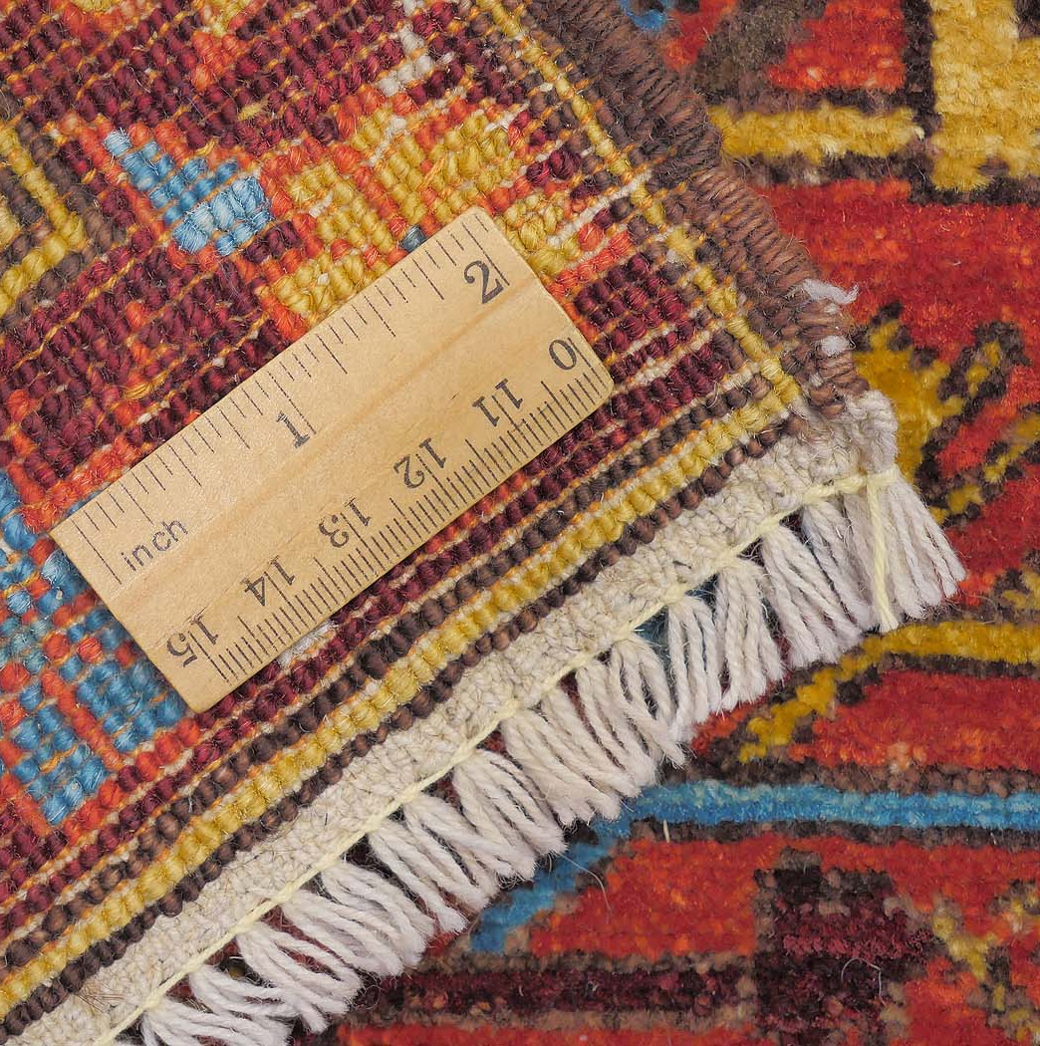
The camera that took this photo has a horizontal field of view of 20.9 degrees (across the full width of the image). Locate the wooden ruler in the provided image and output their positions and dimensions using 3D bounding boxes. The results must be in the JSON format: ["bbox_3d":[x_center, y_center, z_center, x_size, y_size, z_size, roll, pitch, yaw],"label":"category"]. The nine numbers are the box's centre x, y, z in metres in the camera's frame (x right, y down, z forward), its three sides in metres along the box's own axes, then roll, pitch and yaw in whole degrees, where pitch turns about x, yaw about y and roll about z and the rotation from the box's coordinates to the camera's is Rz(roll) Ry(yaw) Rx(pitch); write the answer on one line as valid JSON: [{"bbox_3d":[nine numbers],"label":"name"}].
[{"bbox_3d":[-0.019,-0.007,0.294,0.056,0.003,0.024,-37,90,0],"label":"wooden ruler"}]

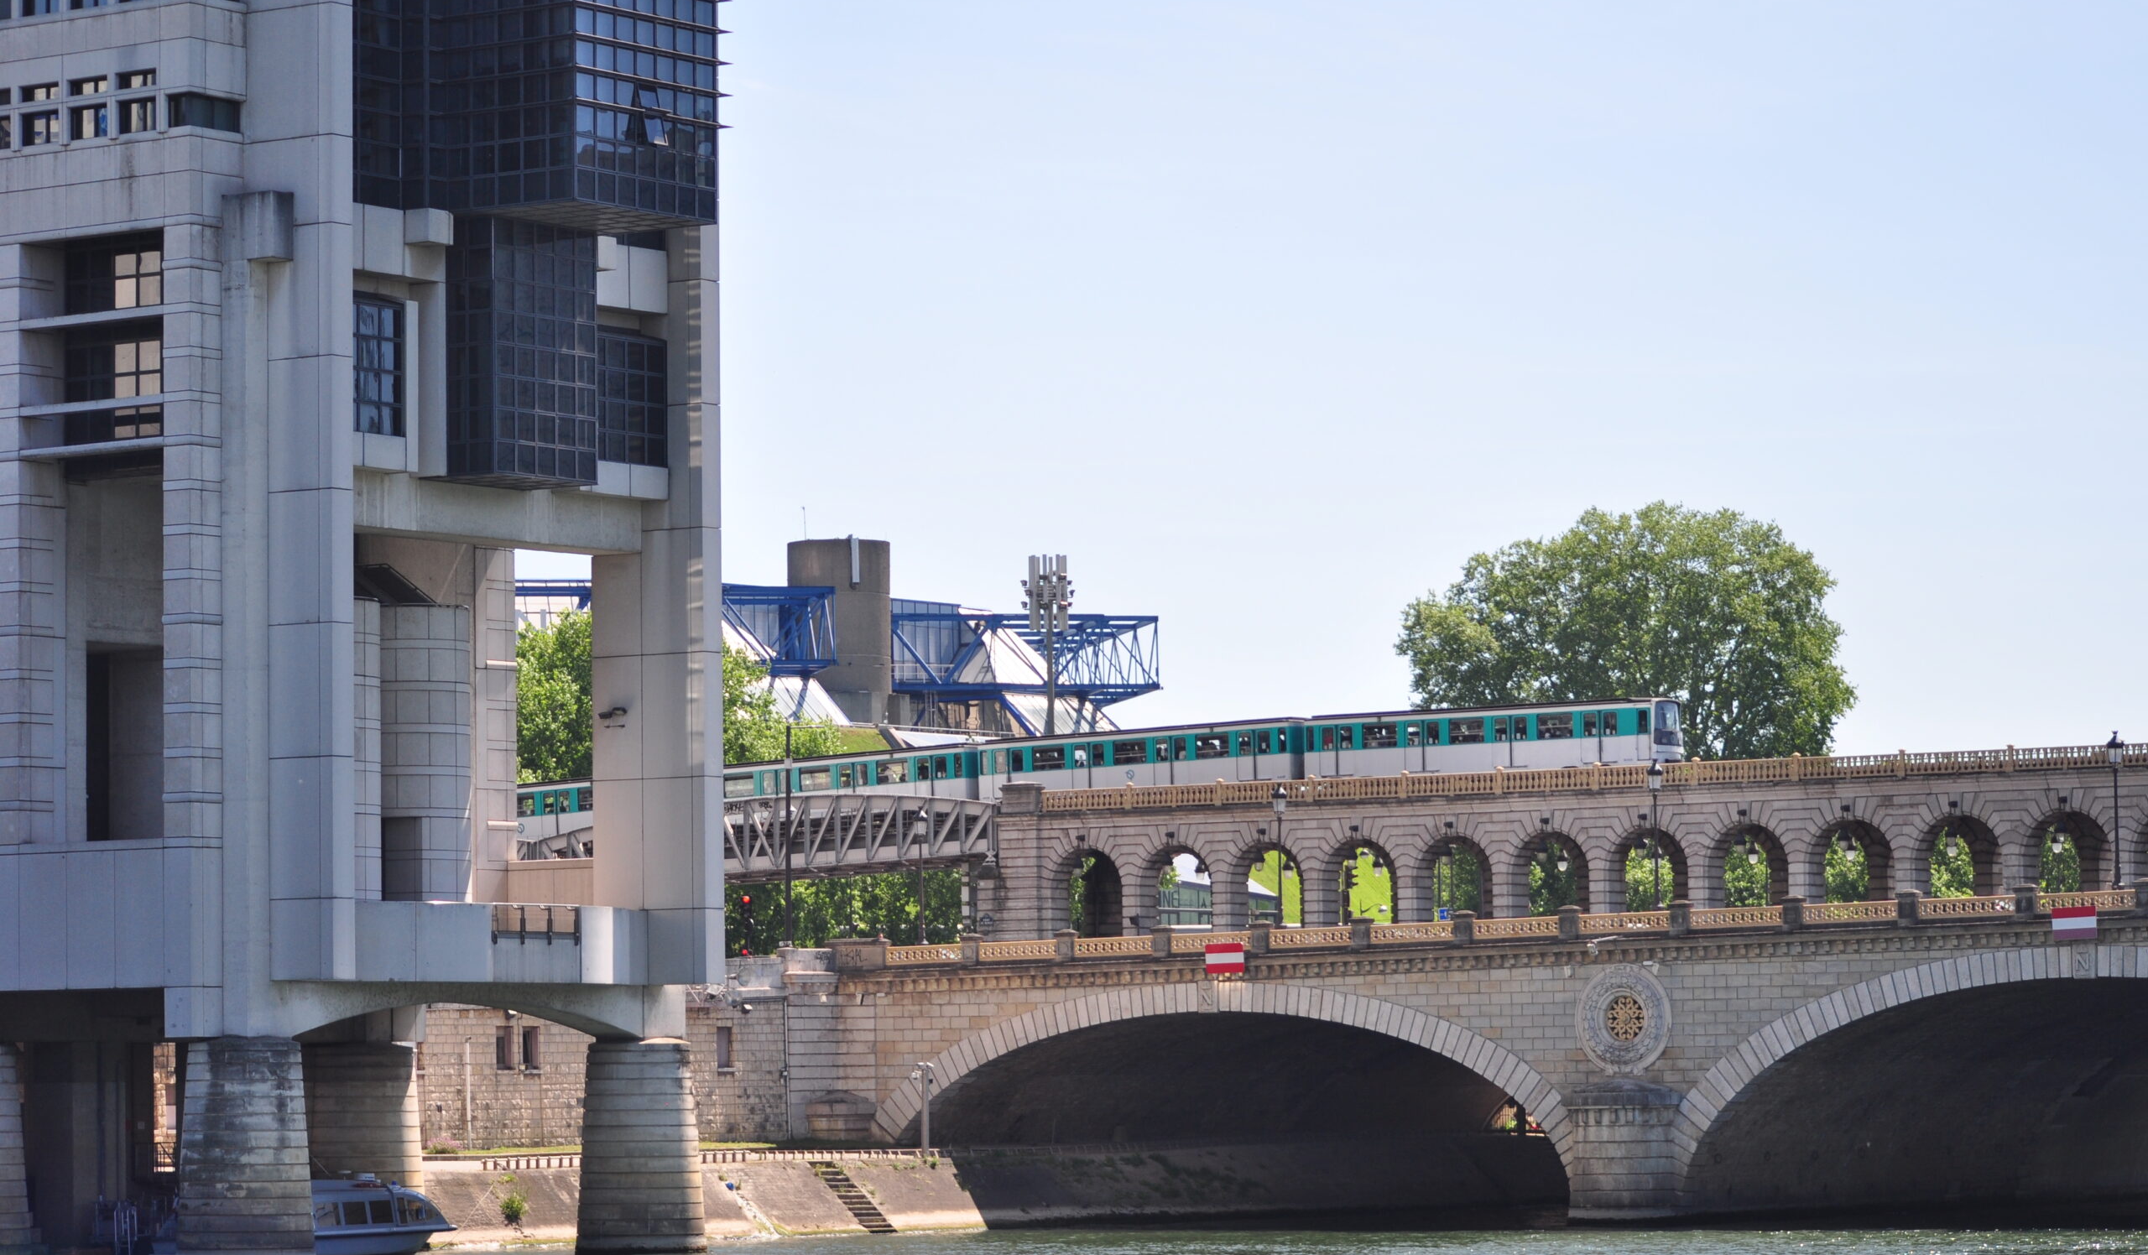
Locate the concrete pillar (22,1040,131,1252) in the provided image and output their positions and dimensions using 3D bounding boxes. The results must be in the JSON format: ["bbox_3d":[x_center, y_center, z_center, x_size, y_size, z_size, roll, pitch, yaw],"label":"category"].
[{"bbox_3d":[-29.111,15.125,182.484,1.960,6.096,2.260,-3,-5,35],"label":"concrete pillar"}]

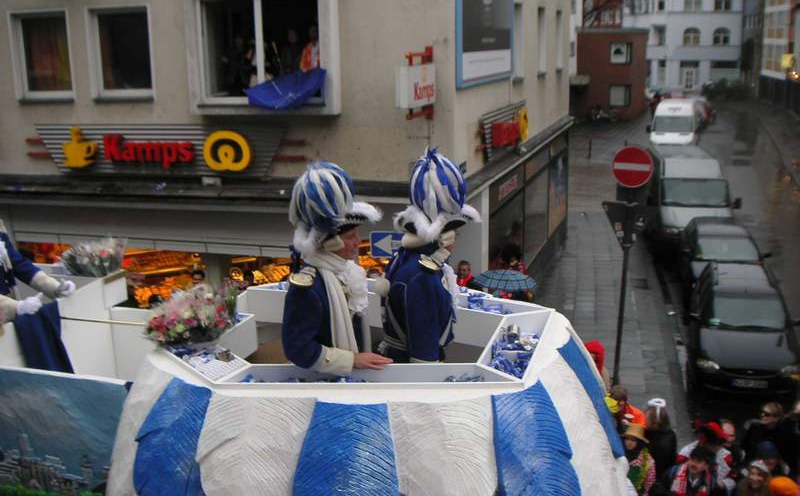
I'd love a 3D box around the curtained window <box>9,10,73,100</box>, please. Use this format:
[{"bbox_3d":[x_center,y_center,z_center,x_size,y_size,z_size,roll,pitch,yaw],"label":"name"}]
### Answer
[{"bbox_3d":[-5.898,-3.144,14.493,1.130,1.433,0.160,3,14,18],"label":"curtained window"}]

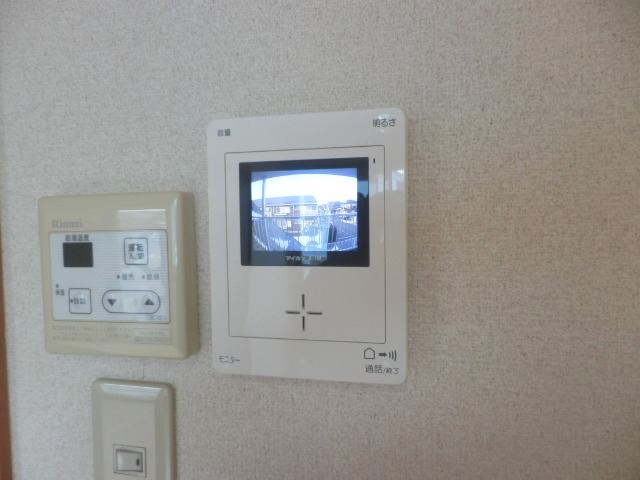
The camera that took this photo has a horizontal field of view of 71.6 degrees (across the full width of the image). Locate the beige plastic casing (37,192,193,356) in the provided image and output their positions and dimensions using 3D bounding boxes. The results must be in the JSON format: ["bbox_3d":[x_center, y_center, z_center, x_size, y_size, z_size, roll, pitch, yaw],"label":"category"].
[{"bbox_3d":[-0.149,0.026,0.330,0.117,0.117,0.021,0,2,11],"label":"beige plastic casing"}]

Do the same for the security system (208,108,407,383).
[{"bbox_3d":[-0.008,0.005,0.300,0.131,0.173,0.022,0,2,11],"label":"security system"}]

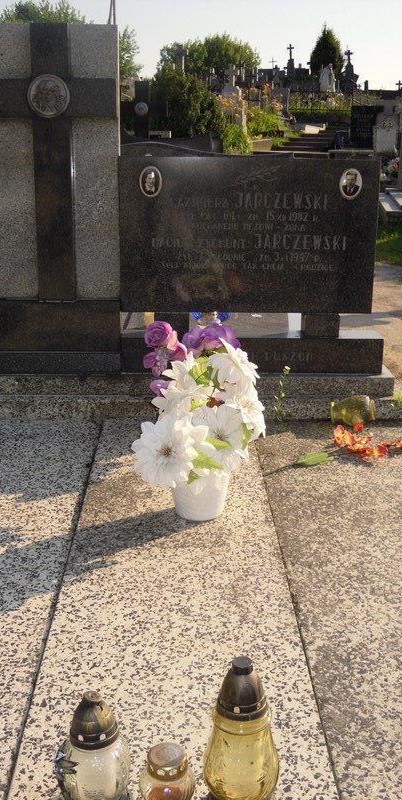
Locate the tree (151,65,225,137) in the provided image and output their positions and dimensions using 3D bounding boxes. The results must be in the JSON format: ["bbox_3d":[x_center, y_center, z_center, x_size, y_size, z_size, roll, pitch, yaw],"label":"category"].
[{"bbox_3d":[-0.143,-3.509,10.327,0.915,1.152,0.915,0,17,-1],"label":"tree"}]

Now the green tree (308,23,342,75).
[{"bbox_3d":[5.465,-14.945,36.234,1.436,2.589,1.436,0,17,-1],"label":"green tree"}]

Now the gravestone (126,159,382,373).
[{"bbox_3d":[0.212,-0.538,3.373,1.060,0.845,0.190,0,13,-2],"label":"gravestone"}]

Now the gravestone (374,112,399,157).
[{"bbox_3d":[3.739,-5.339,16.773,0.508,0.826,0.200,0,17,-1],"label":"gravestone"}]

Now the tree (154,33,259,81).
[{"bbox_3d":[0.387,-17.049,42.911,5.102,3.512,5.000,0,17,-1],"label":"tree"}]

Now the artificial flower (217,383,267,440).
[{"bbox_3d":[0.117,0.034,2.370,0.120,0.148,0.070,-7,15,-28],"label":"artificial flower"}]

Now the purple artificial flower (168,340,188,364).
[{"bbox_3d":[-0.071,-0.143,2.480,0.066,0.068,0.055,-1,13,-6],"label":"purple artificial flower"}]

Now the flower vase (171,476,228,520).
[{"bbox_3d":[-0.001,0.272,2.535,0.172,0.145,0.172,0,17,-1],"label":"flower vase"}]

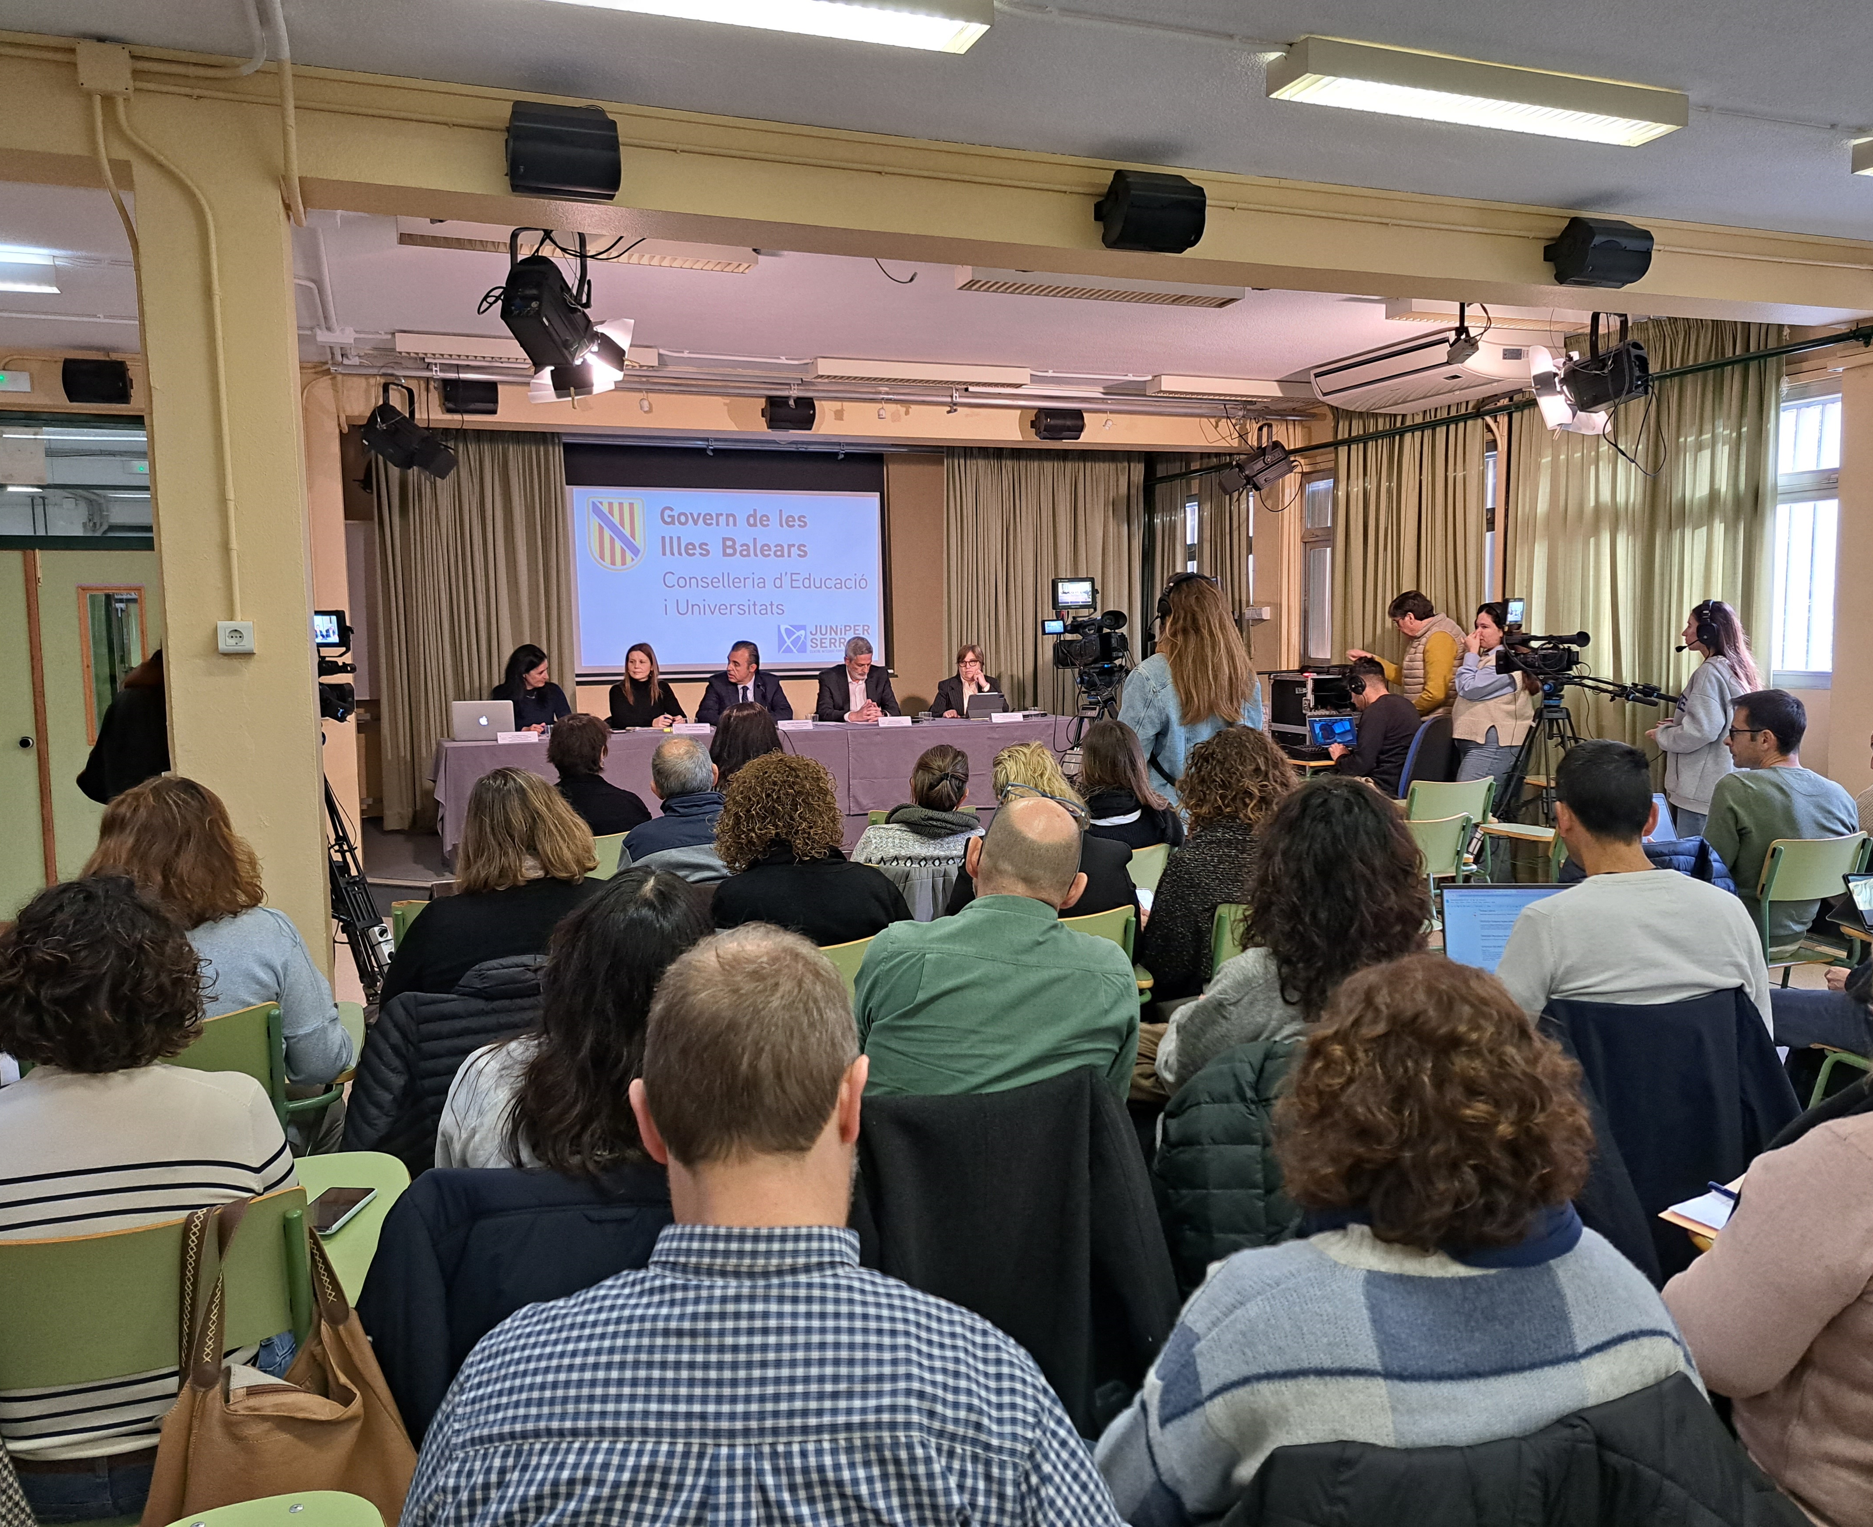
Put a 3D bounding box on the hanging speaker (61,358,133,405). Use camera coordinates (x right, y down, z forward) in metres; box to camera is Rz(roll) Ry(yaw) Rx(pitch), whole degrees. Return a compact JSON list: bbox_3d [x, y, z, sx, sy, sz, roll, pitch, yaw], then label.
[{"bbox_3d":[-4.219,-1.917,7.089,0.275,0.205,0.190,-3,14,-20],"label":"hanging speaker"}]

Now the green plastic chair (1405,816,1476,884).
[{"bbox_3d":[1.822,0.570,5.546,0.540,0.820,0.620,-2,5,-17],"label":"green plastic chair"}]

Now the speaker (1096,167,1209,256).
[{"bbox_3d":[0.644,-1.652,4.230,0.270,0.205,0.190,-3,18,-20],"label":"speaker"}]

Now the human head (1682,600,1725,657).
[{"bbox_3d":[3.242,-0.580,5.989,0.167,0.212,0.187,3,7,32],"label":"human head"}]

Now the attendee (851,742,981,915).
[{"bbox_3d":[-0.098,0.516,4.255,0.480,1.189,0.750,-3,6,-21],"label":"attendee"}]

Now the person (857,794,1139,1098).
[{"bbox_3d":[0.022,0.653,2.555,0.510,1.250,0.820,-3,5,-20],"label":"person"}]

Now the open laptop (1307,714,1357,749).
[{"bbox_3d":[2.246,-0.181,7.769,0.325,0.205,0.290,-3,6,-18],"label":"open laptop"}]

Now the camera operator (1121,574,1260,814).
[{"bbox_3d":[0.980,0.159,5.350,0.520,1.740,0.380,-3,6,-25],"label":"camera operator"}]

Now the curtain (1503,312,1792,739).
[{"bbox_3d":[3.530,-0.752,7.251,0.140,2.970,1.700,-3,6,-21],"label":"curtain"}]

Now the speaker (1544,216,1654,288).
[{"bbox_3d":[2.404,-1.825,5.075,0.290,0.226,0.183,-3,22,-20],"label":"speaker"}]

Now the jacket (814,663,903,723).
[{"bbox_3d":[-0.526,-0.359,9.706,0.591,0.670,0.414,-3,6,-20],"label":"jacket"}]

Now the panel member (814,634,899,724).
[{"bbox_3d":[-0.461,-0.182,9.228,0.550,1.284,0.700,-3,6,-21],"label":"panel member"}]

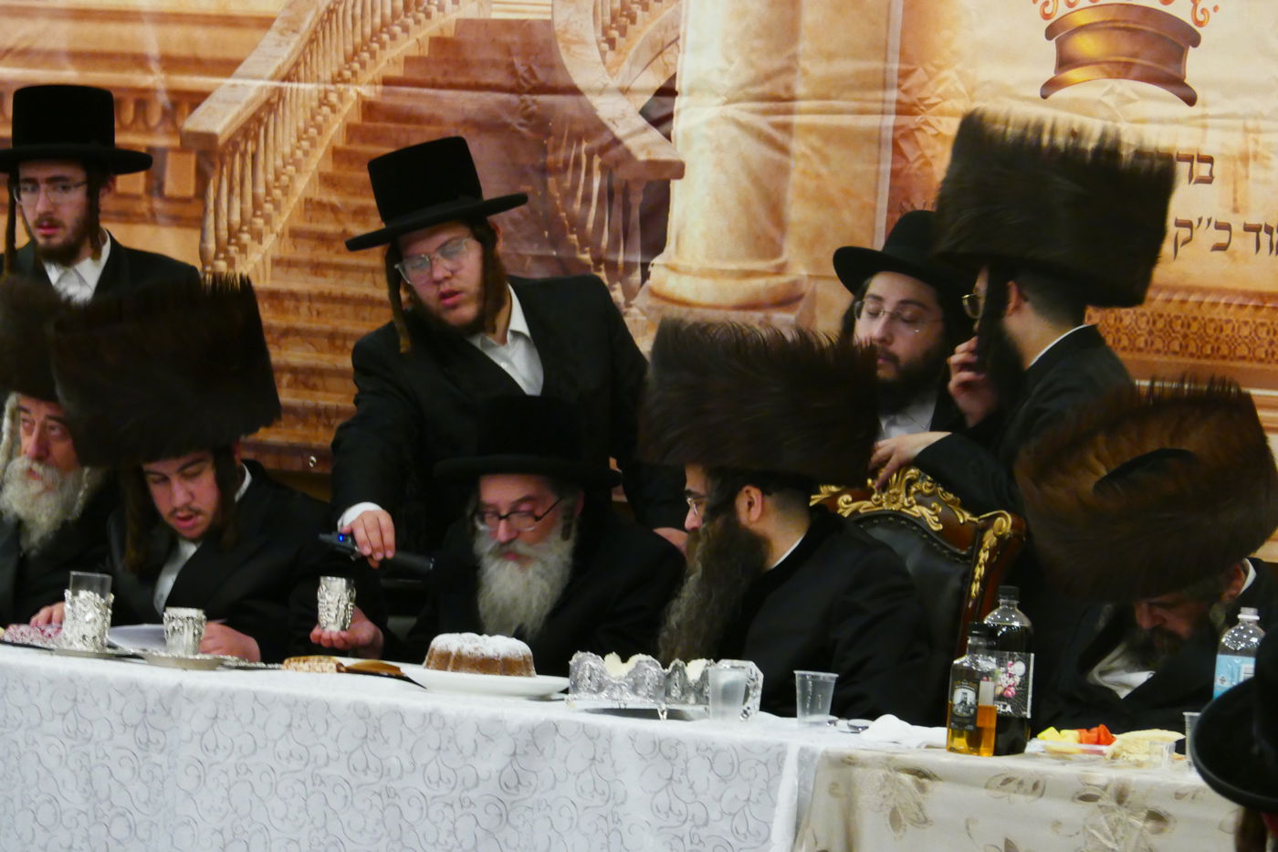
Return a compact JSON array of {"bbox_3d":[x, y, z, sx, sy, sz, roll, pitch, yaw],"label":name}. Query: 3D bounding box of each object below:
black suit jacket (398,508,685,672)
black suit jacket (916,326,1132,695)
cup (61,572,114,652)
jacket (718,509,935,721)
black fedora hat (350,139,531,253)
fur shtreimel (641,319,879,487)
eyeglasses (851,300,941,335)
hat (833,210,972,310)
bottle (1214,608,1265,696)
[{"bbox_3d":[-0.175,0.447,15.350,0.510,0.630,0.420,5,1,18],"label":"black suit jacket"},{"bbox_3d":[0.701,0.222,16.150,0.410,0.820,0.480,4,2,18],"label":"black suit jacket"},{"bbox_3d":[-0.998,0.335,16.073,0.077,0.140,0.077,4,1,0],"label":"cup"},{"bbox_3d":[0.291,0.460,15.150,0.400,0.650,0.500,3,2,-36],"label":"jacket"},{"bbox_3d":[-0.369,-0.414,15.600,0.330,0.140,0.360,-15,3,1],"label":"black fedora hat"},{"bbox_3d":[0.212,-0.041,15.650,0.390,0.245,0.380,7,2,0],"label":"fur shtreimel"},{"bbox_3d":[0.462,-0.192,15.650,0.140,0.045,0.140,10,0,27],"label":"eyeglasses"},{"bbox_3d":[0.517,-0.304,15.700,0.330,0.140,0.360,9,-13,25],"label":"hat"},{"bbox_3d":[0.996,0.437,14.600,0.088,0.265,0.088,3,2,0],"label":"bottle"}]

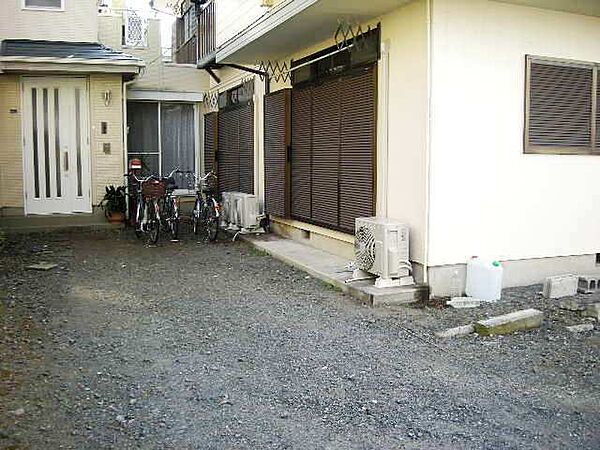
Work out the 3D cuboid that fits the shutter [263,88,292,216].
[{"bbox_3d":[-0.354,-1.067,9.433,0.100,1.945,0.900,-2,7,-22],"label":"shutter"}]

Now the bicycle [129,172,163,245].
[{"bbox_3d":[-2.412,-0.289,9.338,0.500,1.040,1.620,-2,6,-22],"label":"bicycle"}]

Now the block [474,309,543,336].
[{"bbox_3d":[1.650,0.772,4.805,0.580,0.115,0.135,-3,7,-29],"label":"block"}]

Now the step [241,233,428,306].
[{"bbox_3d":[0.092,0.441,7.730,0.620,0.125,4.600,-2,7,-22],"label":"step"}]

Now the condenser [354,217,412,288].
[{"bbox_3d":[0.796,0.241,5.924,0.280,0.570,0.660,-2,6,-22],"label":"condenser"}]

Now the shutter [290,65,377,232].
[{"bbox_3d":[0.325,-0.913,7.674,0.070,1.842,2.488,-2,6,-22],"label":"shutter"}]

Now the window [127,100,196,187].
[{"bbox_3d":[-3.012,-1.652,13.100,1.599,1.972,0.100,-1,6,-15],"label":"window"}]

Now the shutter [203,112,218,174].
[{"bbox_3d":[-1.930,-1.476,13.332,0.100,1.905,0.890,-2,7,-22],"label":"shutter"}]

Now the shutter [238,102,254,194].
[{"bbox_3d":[-0.974,-1.223,10.805,0.050,1.842,0.905,-2,6,-22],"label":"shutter"}]

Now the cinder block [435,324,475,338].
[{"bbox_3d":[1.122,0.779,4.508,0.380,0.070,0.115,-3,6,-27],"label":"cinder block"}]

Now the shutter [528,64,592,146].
[{"bbox_3d":[2.672,-1.206,6.182,0.815,0.810,0.045,-2,7,-22],"label":"shutter"}]

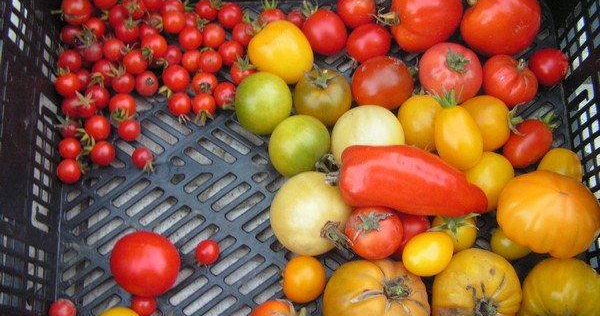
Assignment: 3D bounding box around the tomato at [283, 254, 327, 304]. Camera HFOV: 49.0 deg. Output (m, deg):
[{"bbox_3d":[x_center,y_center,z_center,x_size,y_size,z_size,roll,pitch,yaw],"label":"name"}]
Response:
[{"bbox_3d":[0.004,0.110,0.592,0.040,0.038,0.043,0,76,0],"label":"tomato"}]

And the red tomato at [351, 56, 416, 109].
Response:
[{"bbox_3d":[0.083,-0.075,0.655,0.062,0.055,0.054,-1,75,-1],"label":"red tomato"}]

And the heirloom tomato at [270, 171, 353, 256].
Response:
[{"bbox_3d":[0.011,0.051,0.610,0.073,0.075,0.075,42,120,40],"label":"heirloom tomato"}]

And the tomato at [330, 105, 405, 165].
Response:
[{"bbox_3d":[0.065,-0.015,0.631,0.070,0.066,0.070,0,75,-1],"label":"tomato"}]

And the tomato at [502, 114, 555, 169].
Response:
[{"bbox_3d":[0.225,-0.014,0.648,0.056,0.040,0.040,-39,84,-5],"label":"tomato"}]

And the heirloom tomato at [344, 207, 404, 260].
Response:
[{"bbox_3d":[0.070,0.071,0.621,0.055,0.046,0.049,-2,69,5],"label":"heirloom tomato"}]

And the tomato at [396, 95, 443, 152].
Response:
[{"bbox_3d":[0.116,-0.033,0.622,0.047,0.048,0.054,0,76,0],"label":"tomato"}]

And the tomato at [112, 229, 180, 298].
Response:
[{"bbox_3d":[-0.142,0.098,0.604,0.063,0.057,0.063,0,75,-1],"label":"tomato"}]

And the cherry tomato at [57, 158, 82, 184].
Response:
[{"bbox_3d":[-0.225,0.012,0.644,0.024,0.024,0.024,-1,75,-1],"label":"cherry tomato"}]

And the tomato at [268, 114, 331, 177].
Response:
[{"bbox_3d":[0.000,-0.012,0.637,0.059,0.056,0.059,-1,75,-1],"label":"tomato"}]

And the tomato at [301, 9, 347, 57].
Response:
[{"bbox_3d":[0.026,-0.128,0.674,0.045,0.045,0.048,-24,92,1],"label":"tomato"}]

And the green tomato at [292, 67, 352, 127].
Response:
[{"bbox_3d":[0.022,-0.060,0.652,0.057,0.052,0.057,-1,38,-1],"label":"green tomato"}]

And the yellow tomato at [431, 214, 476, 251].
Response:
[{"bbox_3d":[0.142,0.068,0.604,0.042,0.036,0.038,0,76,0],"label":"yellow tomato"}]

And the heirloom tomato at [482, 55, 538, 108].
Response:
[{"bbox_3d":[0.212,-0.078,0.662,0.055,0.049,0.055,6,44,-24],"label":"heirloom tomato"}]

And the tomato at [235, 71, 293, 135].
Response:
[{"bbox_3d":[-0.035,-0.054,0.648,0.056,0.056,0.062,-1,75,-1],"label":"tomato"}]

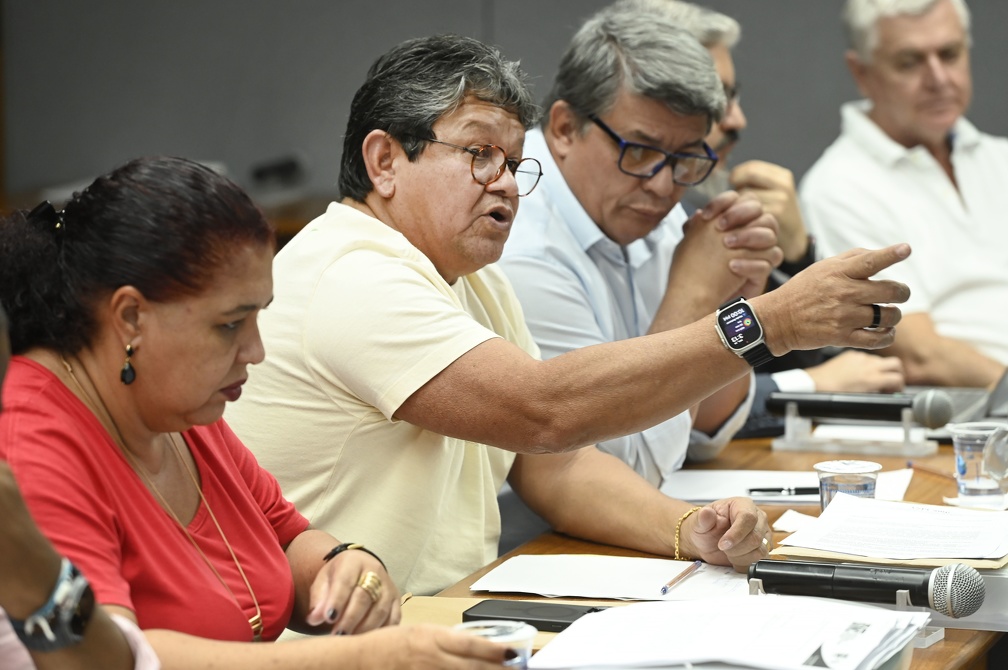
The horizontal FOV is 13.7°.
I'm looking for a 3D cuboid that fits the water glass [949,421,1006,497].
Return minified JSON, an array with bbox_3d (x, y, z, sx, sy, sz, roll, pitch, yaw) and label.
[{"bbox_3d":[0.546,0.144,4.810,0.075,0.077,0.075,0,8,0],"label":"water glass"}]

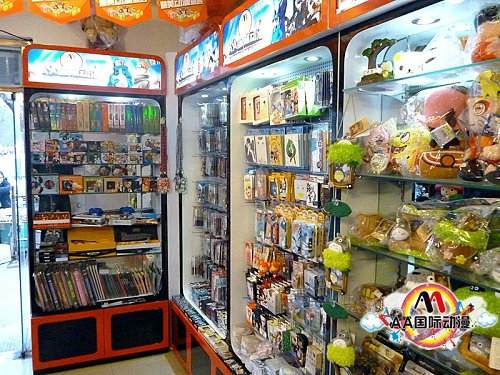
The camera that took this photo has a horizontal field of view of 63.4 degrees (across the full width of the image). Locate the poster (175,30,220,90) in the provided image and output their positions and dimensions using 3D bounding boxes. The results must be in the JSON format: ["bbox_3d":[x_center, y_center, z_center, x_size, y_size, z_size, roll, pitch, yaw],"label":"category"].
[{"bbox_3d":[-0.332,-0.772,2.545,0.050,0.228,0.758,-2,5,-28],"label":"poster"}]

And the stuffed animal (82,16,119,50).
[{"bbox_3d":[-1.028,-1.049,2.781,0.243,0.239,0.190,-1,5,-21],"label":"stuffed animal"}]

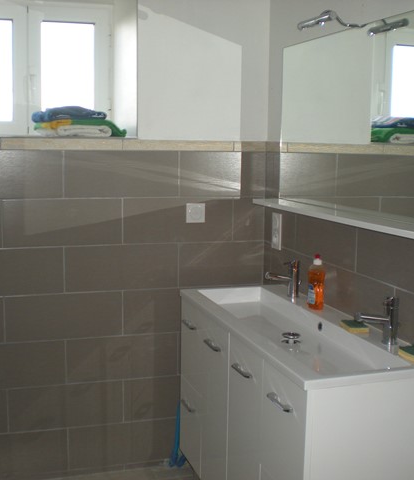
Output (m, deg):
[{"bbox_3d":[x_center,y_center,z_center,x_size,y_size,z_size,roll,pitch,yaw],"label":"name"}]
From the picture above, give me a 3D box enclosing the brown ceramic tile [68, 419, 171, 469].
[{"bbox_3d":[-0.377,0.925,3.189,0.500,0.200,0.010,-2,7,-17],"label":"brown ceramic tile"}]

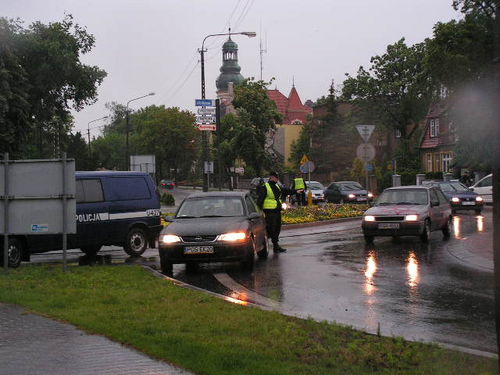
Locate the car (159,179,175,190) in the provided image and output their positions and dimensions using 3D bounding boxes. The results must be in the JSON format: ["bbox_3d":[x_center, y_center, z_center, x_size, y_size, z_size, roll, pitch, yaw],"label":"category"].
[{"bbox_3d":[-10.200,-0.420,122.000,1.700,1.420,4.300,-1,1,-5],"label":"car"}]

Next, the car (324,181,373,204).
[{"bbox_3d":[5.750,0.330,56.700,1.700,1.420,4.350,-1,1,-15],"label":"car"}]

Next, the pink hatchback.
[{"bbox_3d":[4.150,0.690,25.600,1.560,1.380,3.680,0,1,25],"label":"pink hatchback"}]

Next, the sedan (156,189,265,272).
[{"bbox_3d":[-0.610,0.810,19.750,1.710,1.420,4.470,-1,1,7],"label":"sedan"}]

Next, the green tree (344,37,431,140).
[{"bbox_3d":[9.400,-4.700,67.000,6.500,10.800,6.500,-1,1,0],"label":"green tree"}]

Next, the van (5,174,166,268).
[{"bbox_3d":[-4.280,0.600,21.400,1.860,1.930,4.800,0,1,45],"label":"van"}]

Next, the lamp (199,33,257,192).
[{"bbox_3d":[-1.310,-4.000,57.000,3.400,10.100,0.450,-1,1,0],"label":"lamp"}]

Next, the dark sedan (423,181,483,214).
[{"bbox_3d":[9.400,0.430,45.400,1.690,1.420,4.100,-1,1,-7],"label":"dark sedan"}]

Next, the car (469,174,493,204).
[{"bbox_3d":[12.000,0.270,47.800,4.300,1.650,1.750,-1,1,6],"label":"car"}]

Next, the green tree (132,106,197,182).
[{"bbox_3d":[-9.600,-4.600,110.000,7.800,9.500,7.500,-1,1,0],"label":"green tree"}]

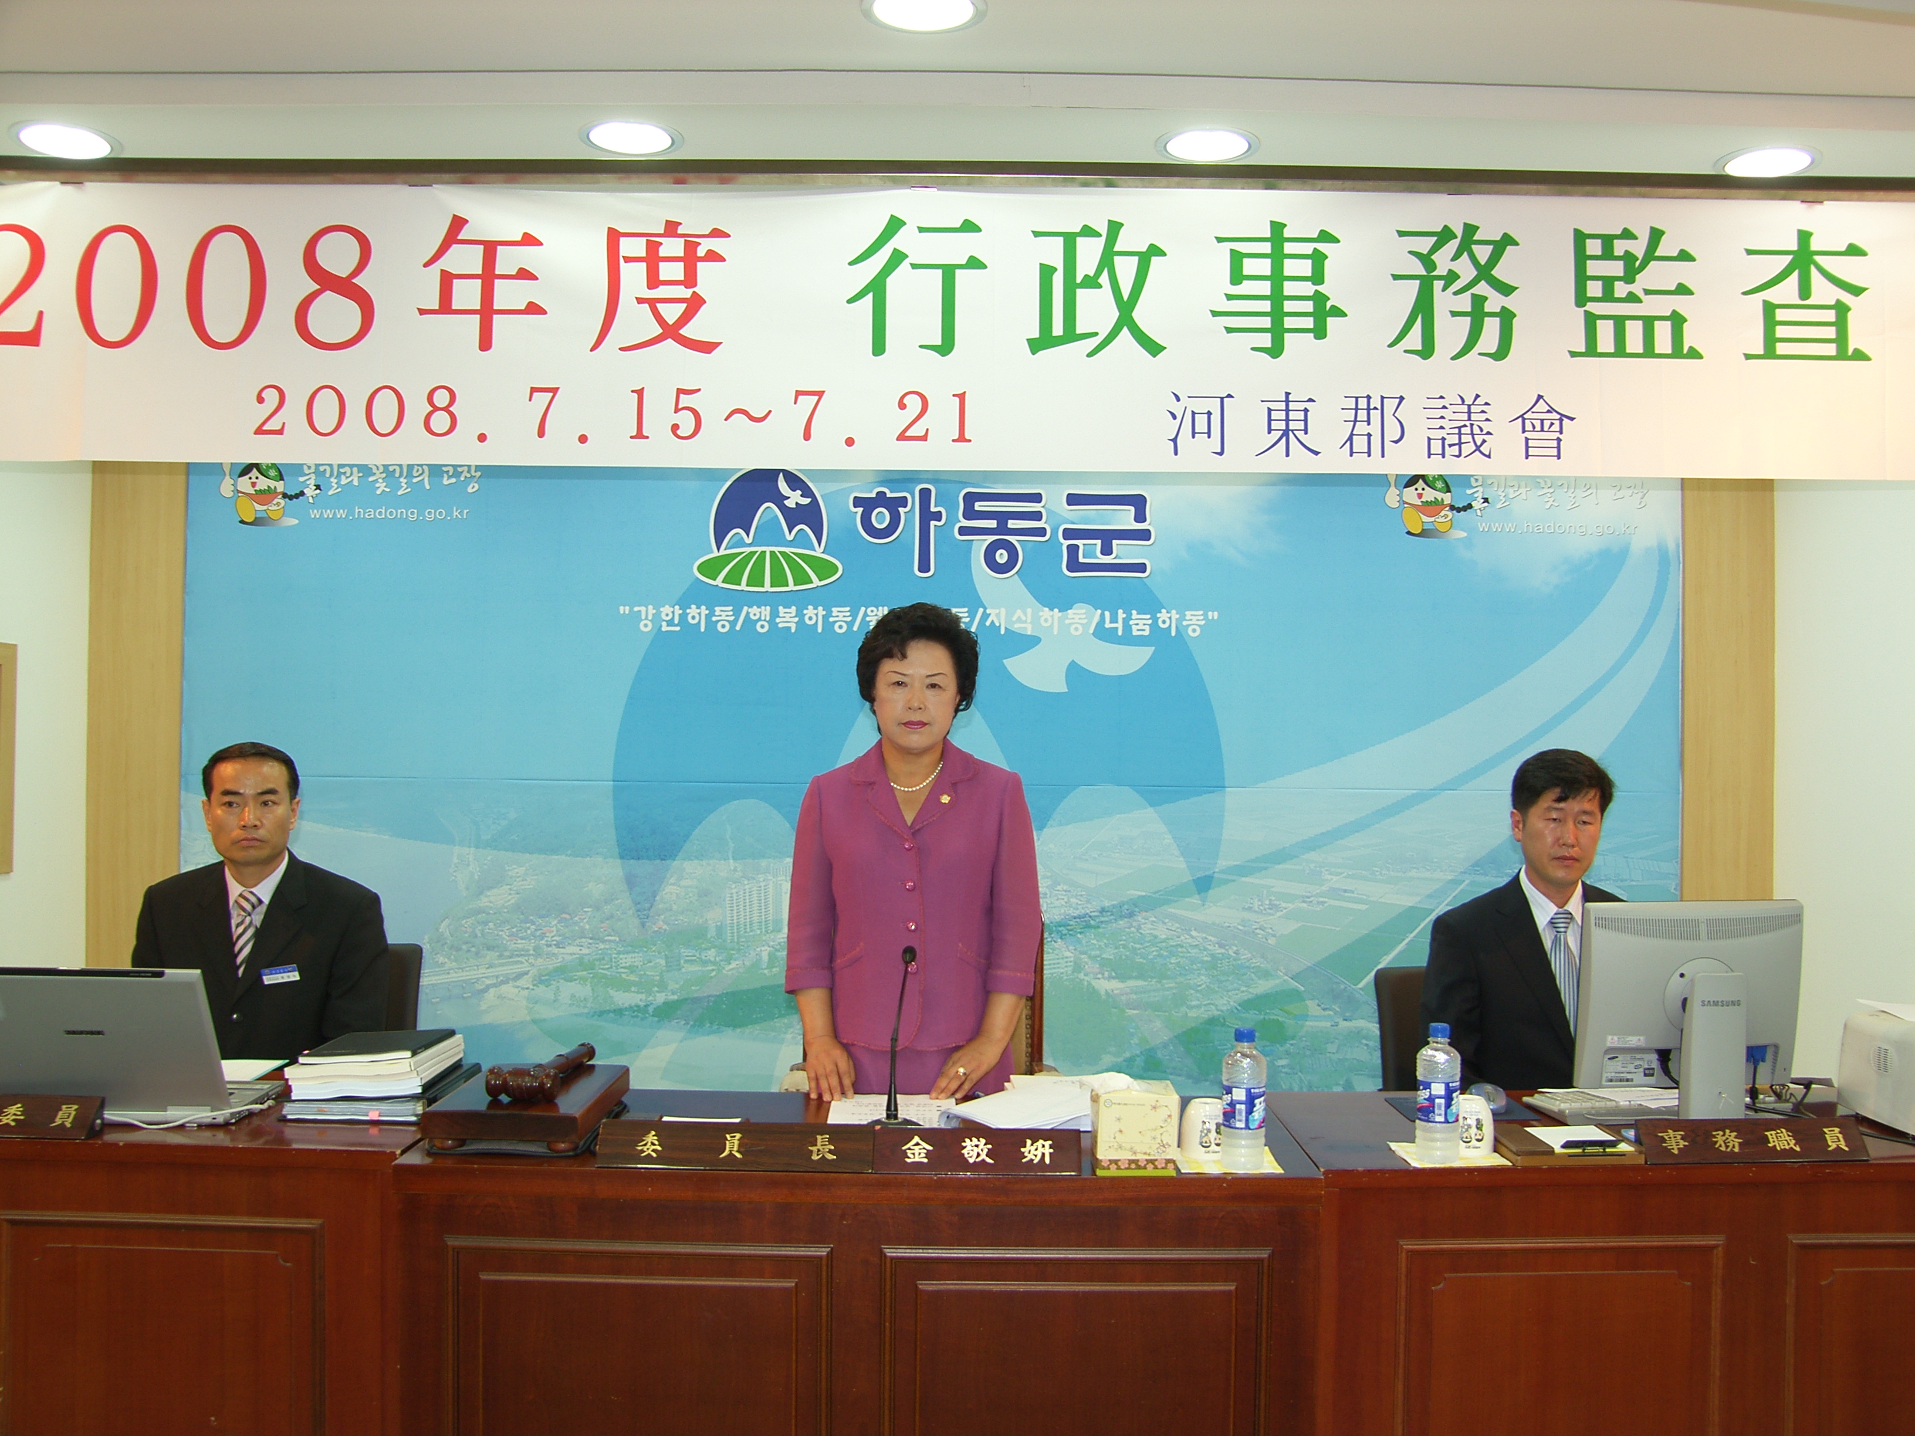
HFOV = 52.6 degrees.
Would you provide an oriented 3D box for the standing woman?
[{"bbox_3d":[-0.079,0.598,3.590,0.475,1.630,0.360,1,-1,0],"label":"standing woman"}]

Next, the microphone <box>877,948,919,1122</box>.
[{"bbox_3d":[-0.094,0.515,3.070,0.110,0.300,0.170,0,-1,6],"label":"microphone"}]

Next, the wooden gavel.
[{"bbox_3d":[-0.652,0.574,3.145,0.117,0.058,0.270,0,-1,13],"label":"wooden gavel"}]

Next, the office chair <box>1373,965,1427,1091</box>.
[{"bbox_3d":[1.130,0.968,3.800,0.570,0.920,0.600,1,-1,0],"label":"office chair"}]

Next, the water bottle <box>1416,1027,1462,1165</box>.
[{"bbox_3d":[0.718,0.566,2.890,0.065,0.210,0.065,1,-1,0],"label":"water bottle"}]

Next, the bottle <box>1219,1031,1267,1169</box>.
[{"bbox_3d":[0.422,0.562,2.860,0.065,0.210,0.065,1,-1,0],"label":"bottle"}]

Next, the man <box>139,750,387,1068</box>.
[{"bbox_3d":[-1.380,0.721,3.650,0.520,1.360,0.700,1,-1,-5],"label":"man"}]

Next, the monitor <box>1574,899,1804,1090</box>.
[{"bbox_3d":[1.195,0.487,3.140,0.375,0.385,0.200,1,-1,-10],"label":"monitor"}]

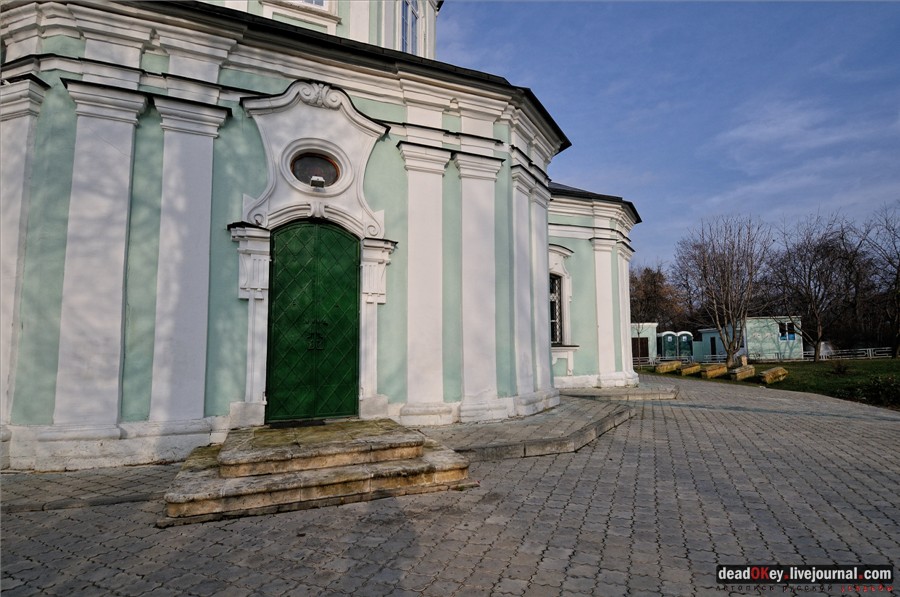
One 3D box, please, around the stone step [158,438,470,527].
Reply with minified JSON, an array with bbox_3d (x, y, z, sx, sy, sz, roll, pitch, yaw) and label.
[{"bbox_3d":[-1.503,1.981,5.325,3.013,0.259,1.960,2,-6,-23],"label":"stone step"}]

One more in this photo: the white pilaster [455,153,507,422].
[{"bbox_3d":[0.512,-0.233,7.620,0.972,4.463,0.259,2,-6,-23],"label":"white pilaster"}]

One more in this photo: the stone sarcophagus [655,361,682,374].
[{"bbox_3d":[10.383,3.296,21.400,1.700,0.400,0.500,4,-6,-37],"label":"stone sarcophagus"}]

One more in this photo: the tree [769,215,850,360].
[{"bbox_3d":[24.244,-0.742,30.300,4.800,9.500,4.800,-4,-7,38],"label":"tree"}]

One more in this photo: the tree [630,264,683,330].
[{"bbox_3d":[20.939,1.283,45.904,6.800,8.800,6.500,-2,-6,24],"label":"tree"}]

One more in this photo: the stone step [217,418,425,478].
[{"bbox_3d":[-1.563,1.756,5.475,2.120,0.250,1.550,2,-6,-23],"label":"stone step"}]

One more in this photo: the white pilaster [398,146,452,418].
[{"bbox_3d":[-0.413,-0.281,7.222,0.948,4.463,0.259,2,-6,-23],"label":"white pilaster"}]

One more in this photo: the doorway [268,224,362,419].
[{"bbox_3d":[-1.924,0.287,6.446,1.270,2.850,0.120,2,-6,-23],"label":"doorway"}]

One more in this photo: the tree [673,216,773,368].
[{"bbox_3d":[14.975,-0.329,24.600,4.800,8.000,4.700,-3,-6,31],"label":"tree"}]

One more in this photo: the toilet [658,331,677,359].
[{"bbox_3d":[16.844,3.653,34.856,1.120,2.220,1.120,-1,-5,5],"label":"toilet"}]

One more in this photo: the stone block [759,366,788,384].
[{"bbox_3d":[11.952,2.856,16.600,1.500,0.420,0.500,4,-6,-37],"label":"stone block"}]

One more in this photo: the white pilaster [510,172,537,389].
[{"bbox_3d":[1.296,-0.308,7.822,0.240,3.880,0.720,-3,-6,32],"label":"white pilaster"}]

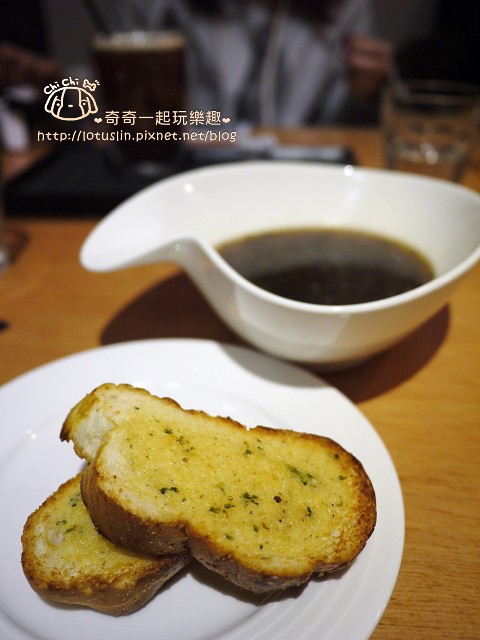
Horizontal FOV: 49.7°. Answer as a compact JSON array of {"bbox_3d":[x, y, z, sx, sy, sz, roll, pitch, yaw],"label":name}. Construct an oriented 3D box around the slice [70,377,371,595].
[{"bbox_3d":[-0.011,0.056,0.174,0.110,0.019,0.060,14,32,12],"label":"slice"}]

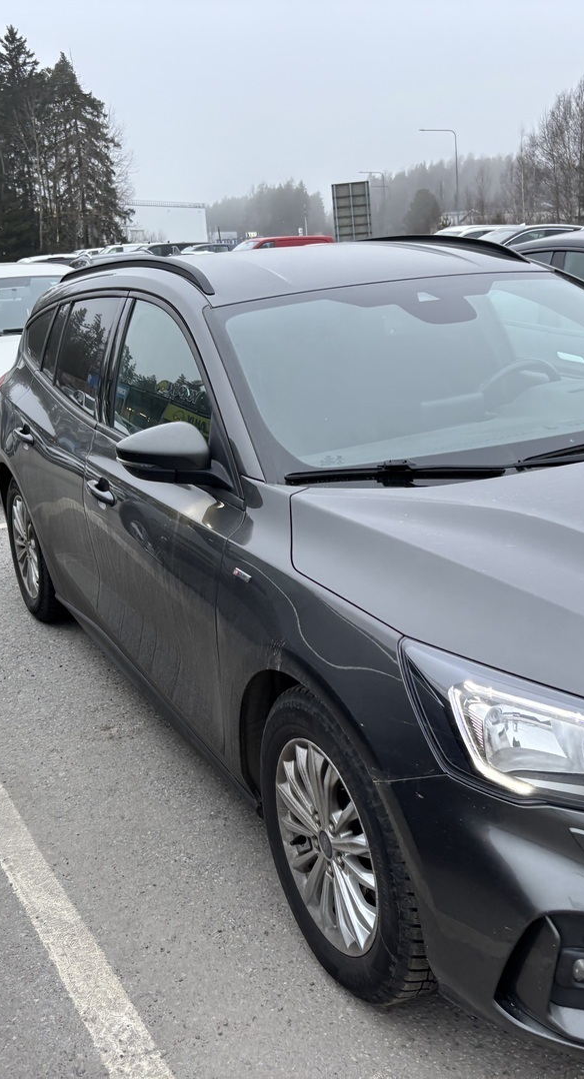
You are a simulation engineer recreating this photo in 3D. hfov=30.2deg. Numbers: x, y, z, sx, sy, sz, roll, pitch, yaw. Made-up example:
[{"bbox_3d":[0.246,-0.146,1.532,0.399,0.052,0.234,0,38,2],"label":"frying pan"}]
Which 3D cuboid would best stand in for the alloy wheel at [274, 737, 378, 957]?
[{"bbox_3d":[0.139,0.595,2.187,0.170,0.437,0.437,-11,17,-24],"label":"alloy wheel"}]

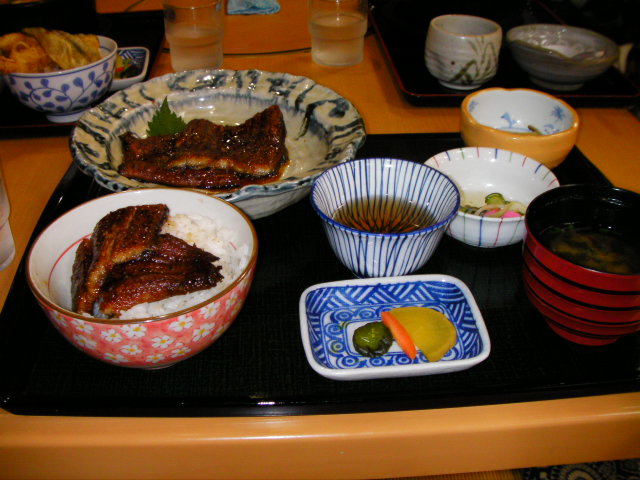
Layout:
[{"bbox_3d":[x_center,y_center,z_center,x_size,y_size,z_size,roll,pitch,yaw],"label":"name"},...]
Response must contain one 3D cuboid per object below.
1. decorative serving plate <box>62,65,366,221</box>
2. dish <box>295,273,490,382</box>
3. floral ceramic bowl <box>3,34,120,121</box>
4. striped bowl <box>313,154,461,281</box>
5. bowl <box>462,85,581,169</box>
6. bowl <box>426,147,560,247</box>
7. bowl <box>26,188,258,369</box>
[{"bbox_3d":[-0.084,-0.070,0.617,0.250,0.066,0.250,1,36,0],"label":"decorative serving plate"},{"bbox_3d":[0.047,0.063,0.474,0.117,0.021,0.092,-3,36,-6],"label":"dish"},{"bbox_3d":[-0.274,-0.165,0.742,0.123,0.069,0.123,1,36,0],"label":"floral ceramic bowl"},{"bbox_3d":[0.049,-0.010,0.540,0.108,0.061,0.108,1,36,0],"label":"striped bowl"},{"bbox_3d":[0.187,-0.098,0.674,0.108,0.052,0.108,1,36,0],"label":"bowl"},{"bbox_3d":[0.139,-0.030,0.586,0.108,0.044,0.108,1,36,0],"label":"bowl"},{"bbox_3d":[-0.109,0.036,0.461,0.140,0.076,0.140,1,36,0],"label":"bowl"}]

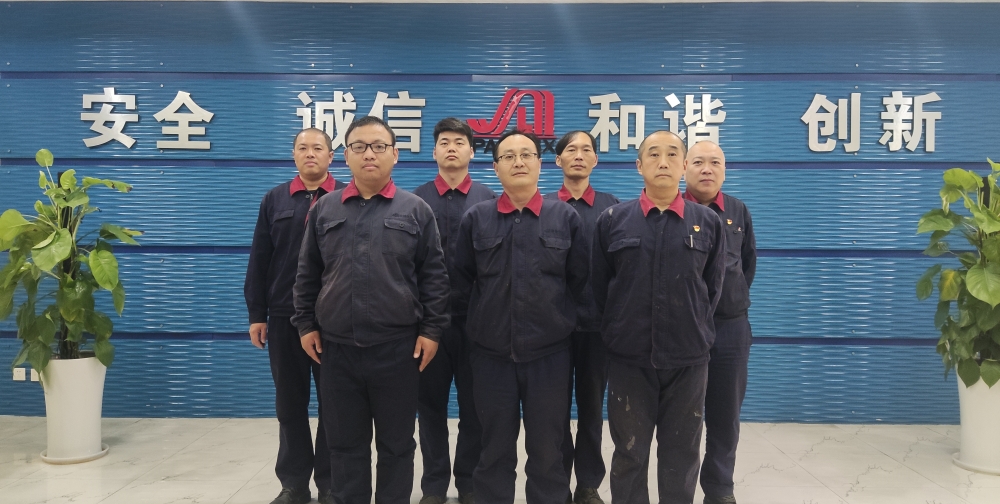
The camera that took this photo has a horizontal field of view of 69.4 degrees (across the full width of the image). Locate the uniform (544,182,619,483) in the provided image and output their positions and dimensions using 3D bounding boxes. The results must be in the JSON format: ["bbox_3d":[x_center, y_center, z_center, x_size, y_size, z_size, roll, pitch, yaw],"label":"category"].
[{"bbox_3d":[0.369,0.406,3.482,0.514,1.464,0.330,0,1,4],"label":"uniform"}]

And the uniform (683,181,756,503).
[{"bbox_3d":[0.958,0.431,3.350,0.490,1.442,0.350,0,1,2],"label":"uniform"}]

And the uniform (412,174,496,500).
[{"bbox_3d":[-0.226,0.398,3.500,0.532,1.561,0.340,0,1,1],"label":"uniform"}]

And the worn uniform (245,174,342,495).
[{"bbox_3d":[-0.908,0.386,3.390,0.580,1.505,0.330,0,1,-2],"label":"worn uniform"}]

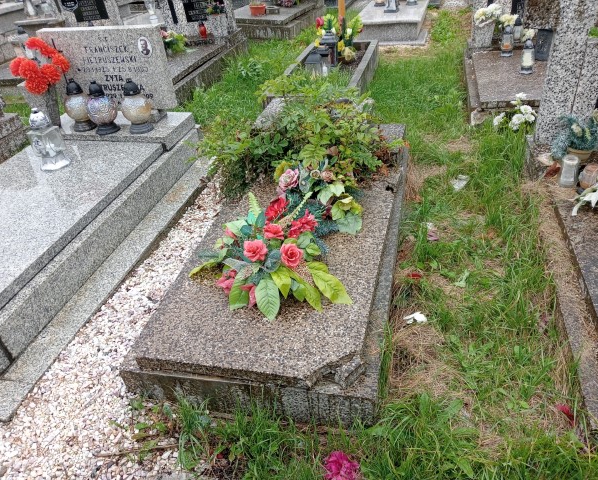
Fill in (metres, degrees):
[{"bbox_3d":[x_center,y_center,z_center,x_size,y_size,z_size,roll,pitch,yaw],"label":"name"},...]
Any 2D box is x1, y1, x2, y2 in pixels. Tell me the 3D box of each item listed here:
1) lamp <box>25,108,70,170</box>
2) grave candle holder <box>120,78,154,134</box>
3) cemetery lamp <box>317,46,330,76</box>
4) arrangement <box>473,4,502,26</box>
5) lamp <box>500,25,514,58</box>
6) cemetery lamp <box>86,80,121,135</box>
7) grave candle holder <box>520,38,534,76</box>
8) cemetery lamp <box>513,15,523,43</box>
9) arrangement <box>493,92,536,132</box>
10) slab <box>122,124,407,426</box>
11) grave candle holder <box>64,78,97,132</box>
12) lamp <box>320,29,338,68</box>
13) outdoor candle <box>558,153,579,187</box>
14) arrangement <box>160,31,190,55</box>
[{"bbox_3d":[-1.332,-0.534,2.728,0.108,0.311,0.116,4,34,12],"label":"lamp"},{"bbox_3d":[-0.961,-0.799,3.051,0.178,0.301,0.178,4,34,12],"label":"grave candle holder"},{"bbox_3d":[0.232,-1.709,4.923,0.125,0.264,0.125,4,34,12],"label":"cemetery lamp"},{"bbox_3d":[1.609,-1.914,4.402,0.234,0.192,0.187,4,35,13],"label":"arrangement"},{"bbox_3d":[1.763,-1.673,4.351,0.093,0.232,0.093,4,35,13],"label":"lamp"},{"bbox_3d":[-1.170,-0.796,3.073,0.182,0.296,0.182,4,34,12],"label":"cemetery lamp"},{"bbox_3d":[1.838,-1.476,4.141,0.103,0.248,0.103,4,34,12],"label":"grave candle holder"},{"bbox_3d":[1.901,-1.817,4.465,0.080,0.208,0.080,4,35,13],"label":"cemetery lamp"},{"bbox_3d":[1.470,-0.872,3.503,0.285,0.233,0.228,4,35,13],"label":"arrangement"},{"bbox_3d":[0.054,-0.092,2.574,0.890,0.175,2.150,4,35,13],"label":"slab"},{"bbox_3d":[-1.331,-0.824,3.135,0.178,0.293,0.178,4,34,12],"label":"grave candle holder"},{"bbox_3d":[0.265,-1.701,4.578,0.160,0.305,0.160,4,35,13],"label":"lamp"},{"bbox_3d":[1.338,-0.341,2.557,0.085,0.145,0.085,4,35,13],"label":"outdoor candle"},{"bbox_3d":[-1.283,-1.991,5.213,0.264,0.172,0.211,4,34,12],"label":"arrangement"}]

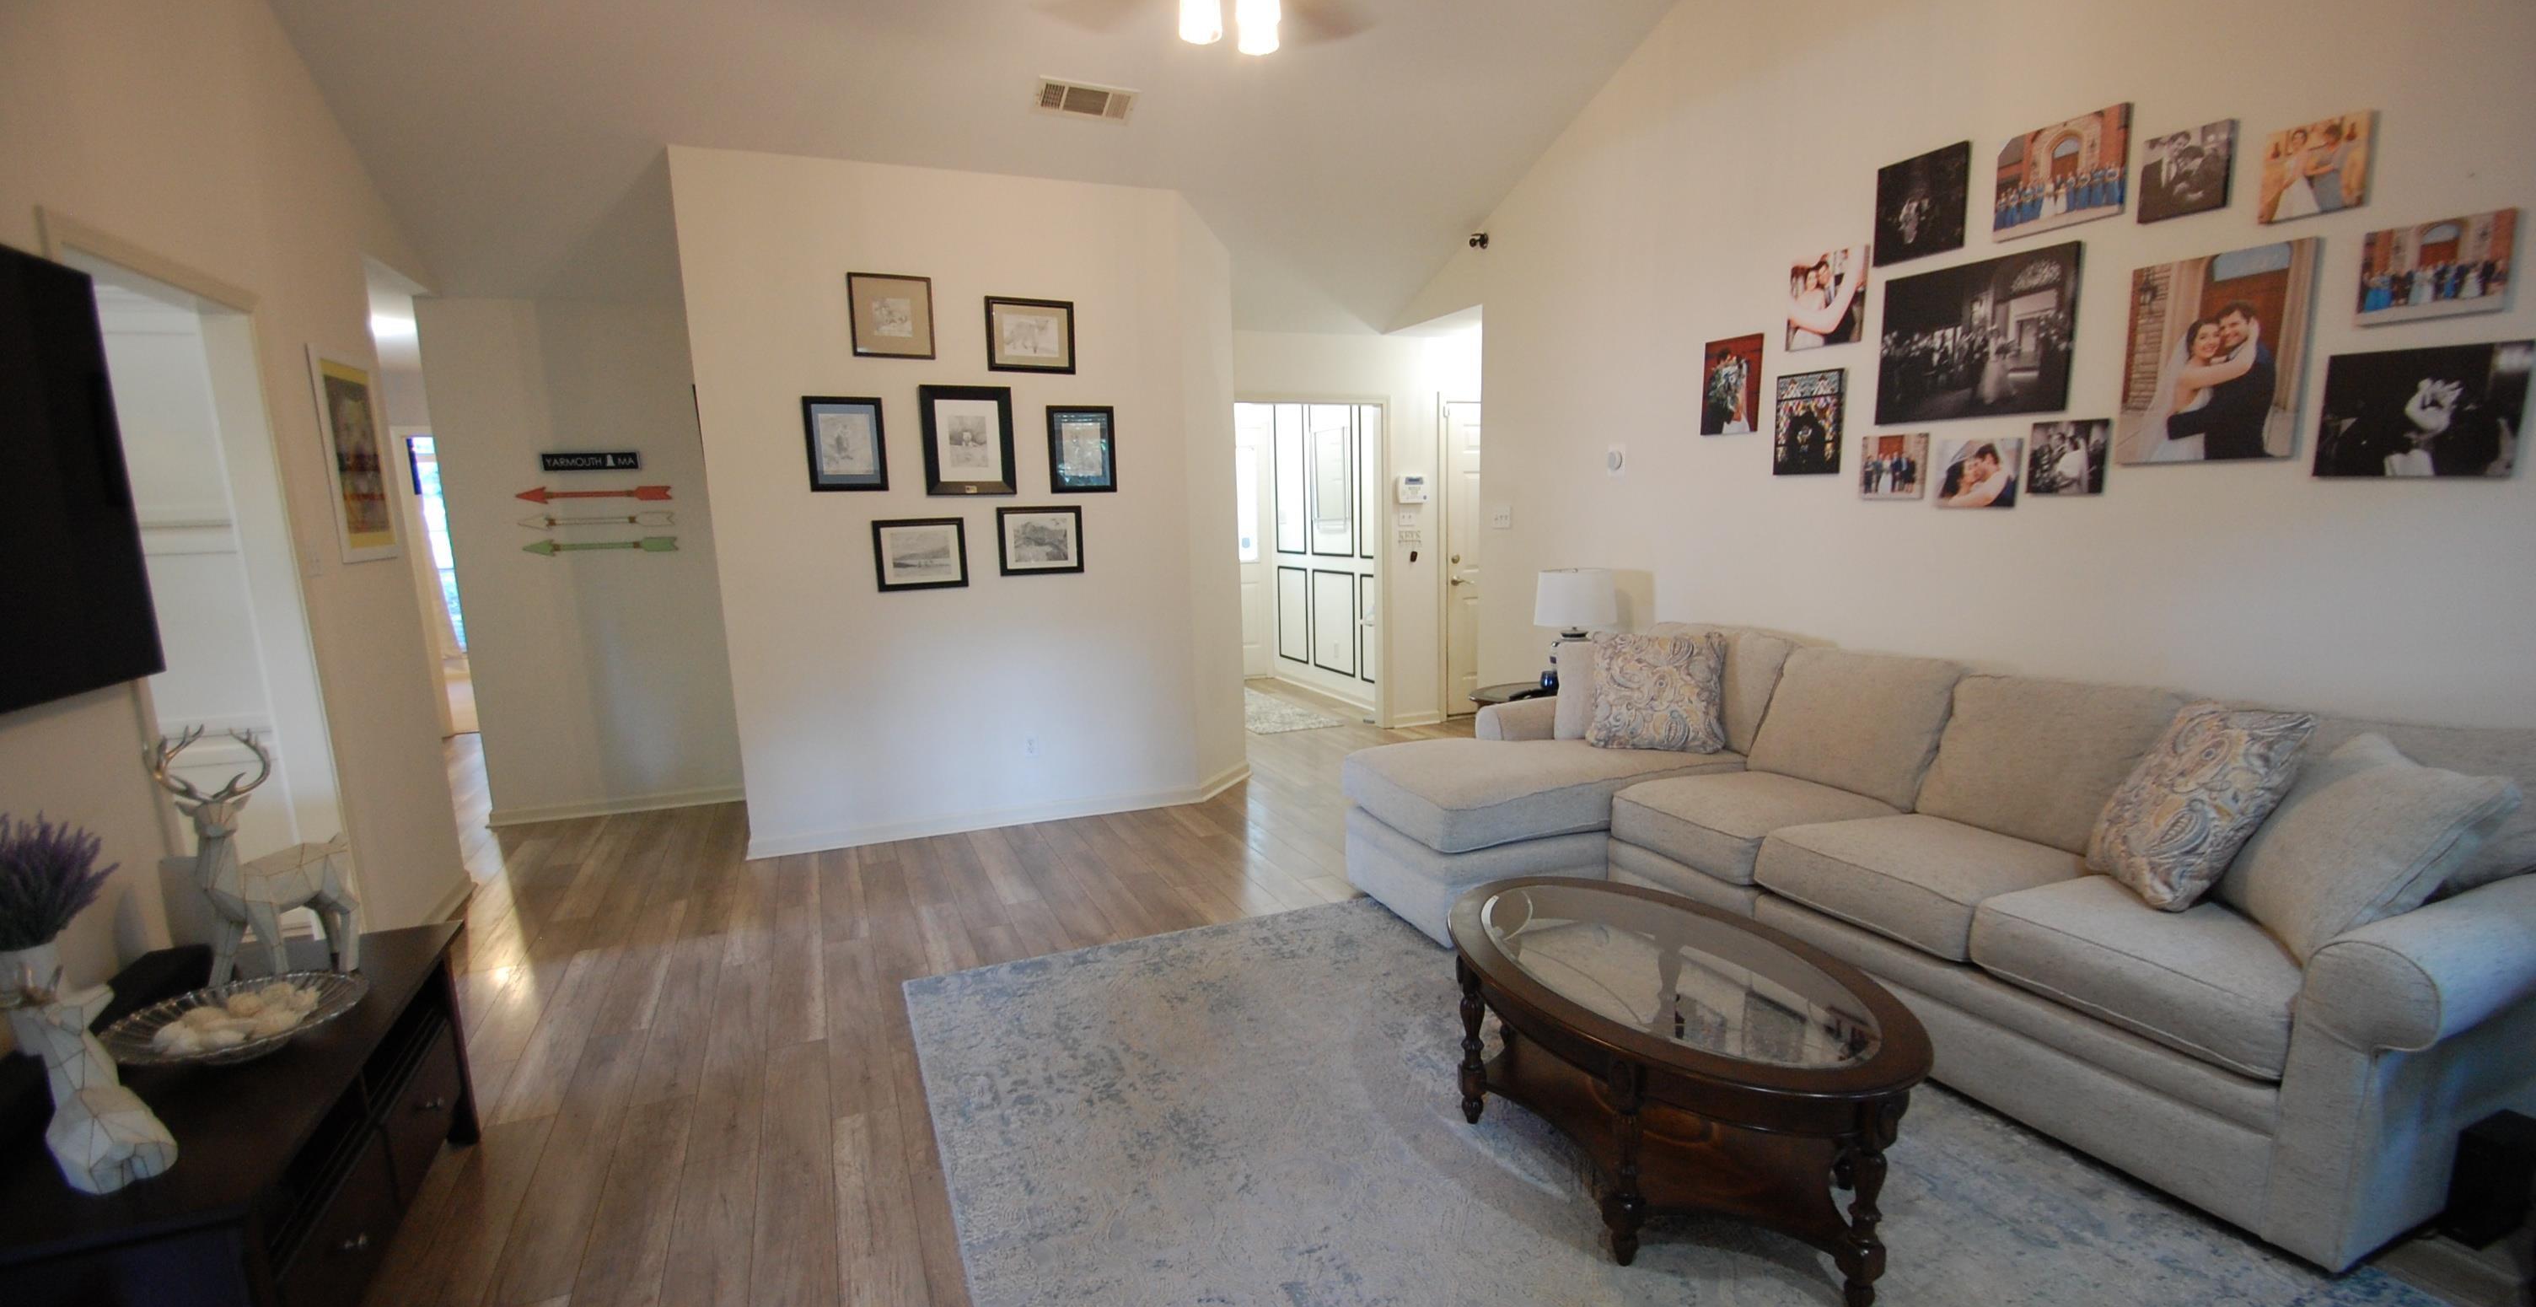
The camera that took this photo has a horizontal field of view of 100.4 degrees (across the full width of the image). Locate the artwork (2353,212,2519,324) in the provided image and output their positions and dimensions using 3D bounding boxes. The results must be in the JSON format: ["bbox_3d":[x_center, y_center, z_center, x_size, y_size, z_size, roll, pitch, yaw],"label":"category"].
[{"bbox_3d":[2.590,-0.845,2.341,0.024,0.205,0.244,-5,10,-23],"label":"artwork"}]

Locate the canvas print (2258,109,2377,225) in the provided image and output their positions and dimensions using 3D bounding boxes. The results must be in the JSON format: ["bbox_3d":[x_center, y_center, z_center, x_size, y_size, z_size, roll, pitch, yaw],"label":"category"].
[{"bbox_3d":[2.514,-1.157,2.527,0.025,0.210,0.203,-6,10,-23],"label":"canvas print"}]

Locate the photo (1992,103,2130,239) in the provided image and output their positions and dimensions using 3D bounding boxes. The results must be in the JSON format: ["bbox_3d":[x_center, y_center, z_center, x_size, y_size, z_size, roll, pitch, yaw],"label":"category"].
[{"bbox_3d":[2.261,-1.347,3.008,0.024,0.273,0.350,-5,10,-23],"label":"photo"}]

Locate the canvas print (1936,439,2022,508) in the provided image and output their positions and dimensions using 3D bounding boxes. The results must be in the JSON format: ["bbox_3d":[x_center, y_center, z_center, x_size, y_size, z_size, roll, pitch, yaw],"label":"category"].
[{"bbox_3d":[2.237,-0.563,3.316,0.025,0.210,0.252,-6,10,-23],"label":"canvas print"}]

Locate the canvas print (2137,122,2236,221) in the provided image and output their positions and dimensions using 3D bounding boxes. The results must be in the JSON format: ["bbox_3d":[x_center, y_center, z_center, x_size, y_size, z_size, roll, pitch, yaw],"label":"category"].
[{"bbox_3d":[2.406,-1.253,2.760,0.025,0.210,0.203,-6,10,-23],"label":"canvas print"}]

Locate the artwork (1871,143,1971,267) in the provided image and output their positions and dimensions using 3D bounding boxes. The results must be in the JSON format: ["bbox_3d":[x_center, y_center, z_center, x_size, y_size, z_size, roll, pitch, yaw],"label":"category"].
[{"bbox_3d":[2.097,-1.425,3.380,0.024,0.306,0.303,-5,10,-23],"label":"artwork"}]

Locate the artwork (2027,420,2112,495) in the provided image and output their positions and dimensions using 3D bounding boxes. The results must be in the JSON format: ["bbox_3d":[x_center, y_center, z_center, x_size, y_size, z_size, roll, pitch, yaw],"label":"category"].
[{"bbox_3d":[2.338,-0.568,3.077,0.025,0.206,0.205,-6,10,-23],"label":"artwork"}]

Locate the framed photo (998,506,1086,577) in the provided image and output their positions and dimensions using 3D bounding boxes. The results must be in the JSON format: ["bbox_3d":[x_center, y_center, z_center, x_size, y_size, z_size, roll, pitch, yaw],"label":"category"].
[{"bbox_3d":[-1.014,-0.503,4.728,0.367,0.296,0.022,-5,9,-18],"label":"framed photo"}]

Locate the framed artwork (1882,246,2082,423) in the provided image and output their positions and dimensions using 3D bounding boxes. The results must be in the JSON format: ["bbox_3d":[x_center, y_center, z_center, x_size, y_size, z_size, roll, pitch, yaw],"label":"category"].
[{"bbox_3d":[2.203,-0.973,3.301,0.025,0.467,0.596,-6,10,-23],"label":"framed artwork"}]

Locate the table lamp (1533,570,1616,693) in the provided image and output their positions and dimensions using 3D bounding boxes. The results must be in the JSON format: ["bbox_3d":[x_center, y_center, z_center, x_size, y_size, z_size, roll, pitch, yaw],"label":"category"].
[{"bbox_3d":[1.346,-0.098,4.582,0.365,0.540,0.365,-5,10,-23],"label":"table lamp"}]

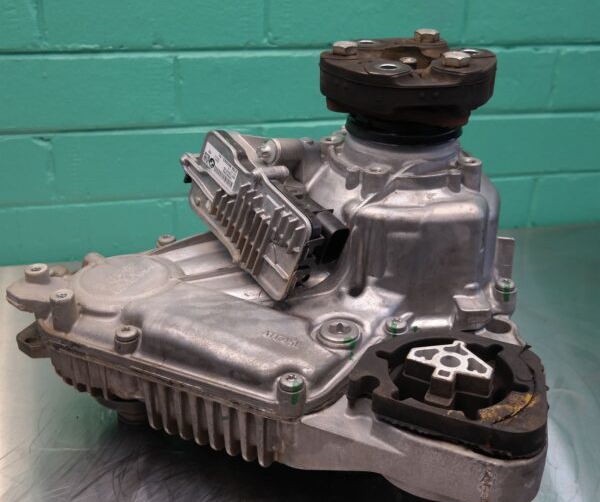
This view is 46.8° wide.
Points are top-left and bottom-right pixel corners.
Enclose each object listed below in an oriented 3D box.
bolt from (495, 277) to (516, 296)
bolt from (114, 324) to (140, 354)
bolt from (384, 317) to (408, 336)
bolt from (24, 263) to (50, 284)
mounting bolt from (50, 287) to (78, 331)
[{"bbox_3d":[0.182,0.032,0.612,0.017,0.007,0.017,0,27,0],"label":"bolt"},{"bbox_3d":[-0.124,0.064,0.499,0.017,0.013,0.017,0,27,0],"label":"bolt"},{"bbox_3d":[0.074,0.058,0.533,0.017,0.006,0.017,0,27,0],"label":"bolt"},{"bbox_3d":[-0.210,0.018,0.555,0.018,0.009,0.018,0,27,0],"label":"bolt"},{"bbox_3d":[-0.177,0.045,0.519,0.018,0.027,0.018,0,27,0],"label":"mounting bolt"}]

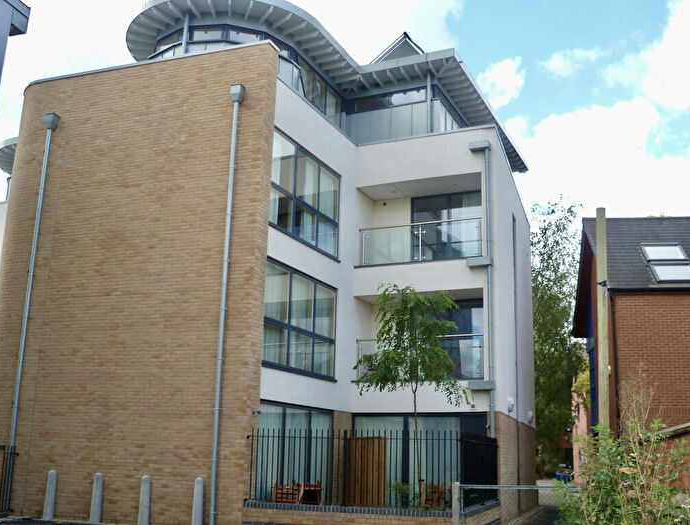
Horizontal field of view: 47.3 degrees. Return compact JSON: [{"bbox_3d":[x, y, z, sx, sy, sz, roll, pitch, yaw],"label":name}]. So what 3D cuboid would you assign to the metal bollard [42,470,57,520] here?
[{"bbox_3d":[-5.884,4.674,15.843,0.200,0.950,0.200,-4,-15,20],"label":"metal bollard"}]

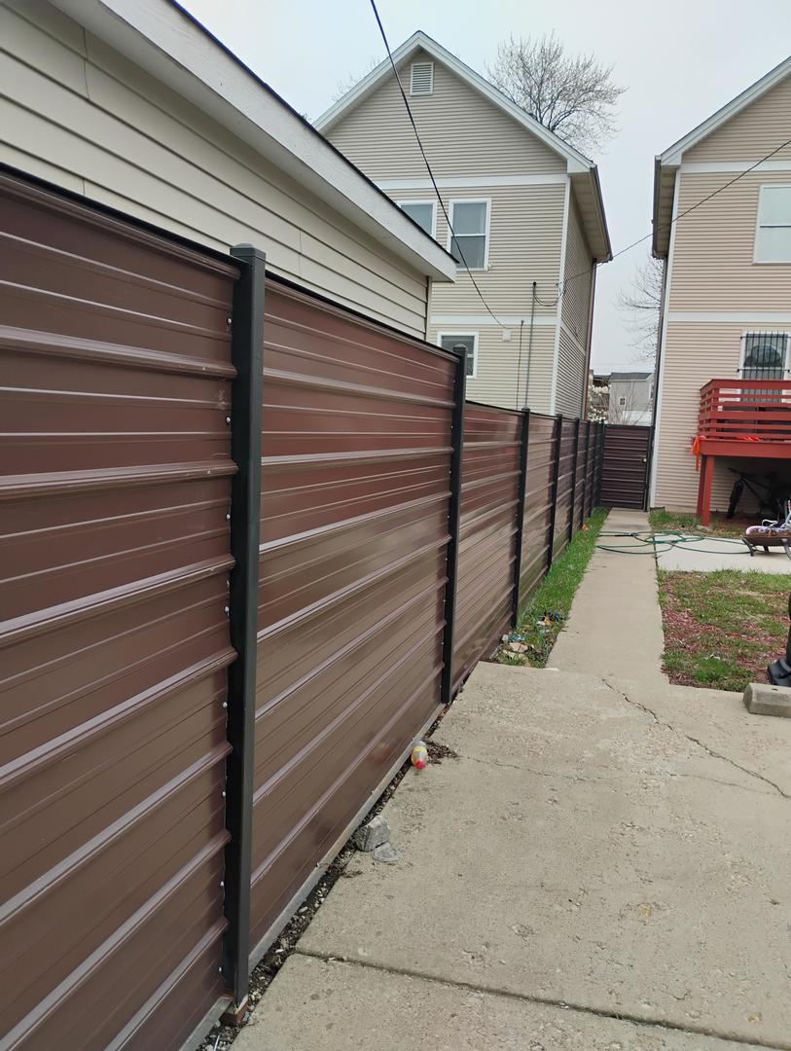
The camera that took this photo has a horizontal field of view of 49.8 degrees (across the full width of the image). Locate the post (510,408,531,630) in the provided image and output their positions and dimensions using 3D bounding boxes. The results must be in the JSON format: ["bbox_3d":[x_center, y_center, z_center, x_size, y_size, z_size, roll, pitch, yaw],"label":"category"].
[{"bbox_3d":[0.985,-0.050,6.758,0.066,1.787,0.066,4,7,16],"label":"post"}]

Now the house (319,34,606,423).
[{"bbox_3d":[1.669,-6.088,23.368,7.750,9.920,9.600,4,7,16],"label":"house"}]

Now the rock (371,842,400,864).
[{"bbox_3d":[-0.037,1.123,2.927,0.086,0.035,0.074,1,7,-14],"label":"rock"}]

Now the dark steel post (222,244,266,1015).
[{"bbox_3d":[-0.386,0.291,2.114,0.066,1.920,0.066,4,7,16],"label":"dark steel post"}]

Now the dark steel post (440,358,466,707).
[{"bbox_3d":[0.293,0.011,4.407,0.066,1.862,0.066,4,7,16],"label":"dark steel post"}]

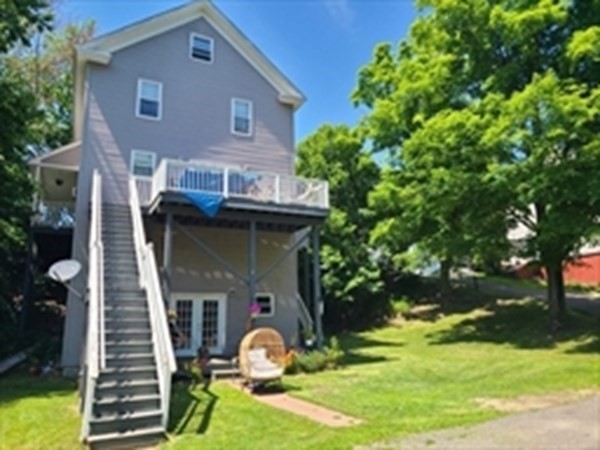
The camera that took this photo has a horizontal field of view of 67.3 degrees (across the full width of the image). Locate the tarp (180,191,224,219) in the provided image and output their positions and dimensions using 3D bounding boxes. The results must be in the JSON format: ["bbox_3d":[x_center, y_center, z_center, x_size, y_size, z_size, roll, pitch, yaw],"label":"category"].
[{"bbox_3d":[-2.757,-0.516,12.840,1.310,0.630,0.220,5,-14,-27],"label":"tarp"}]

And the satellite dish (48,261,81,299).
[{"bbox_3d":[-6.826,1.565,13.063,0.860,0.980,0.700,-7,-14,25],"label":"satellite dish"}]

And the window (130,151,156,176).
[{"bbox_3d":[-5.300,-2.035,15.248,0.778,0.923,0.120,5,-14,-27],"label":"window"}]

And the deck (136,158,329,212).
[{"bbox_3d":[-2.244,-0.724,14.845,5.600,1.320,3.000,5,-14,-27],"label":"deck"}]

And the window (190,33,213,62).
[{"bbox_3d":[-3.728,-6.716,17.189,0.904,1.095,0.120,5,-14,-27],"label":"window"}]

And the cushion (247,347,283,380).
[{"bbox_3d":[-0.831,3.288,10.700,0.720,0.720,0.600,4,-14,-25],"label":"cushion"}]

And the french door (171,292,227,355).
[{"bbox_3d":[-3.374,3.323,15.029,1.830,2.026,0.140,5,-14,-27],"label":"french door"}]

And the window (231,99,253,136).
[{"bbox_3d":[-2.230,-4.141,17.392,0.830,1.466,0.120,5,-14,-27],"label":"window"}]

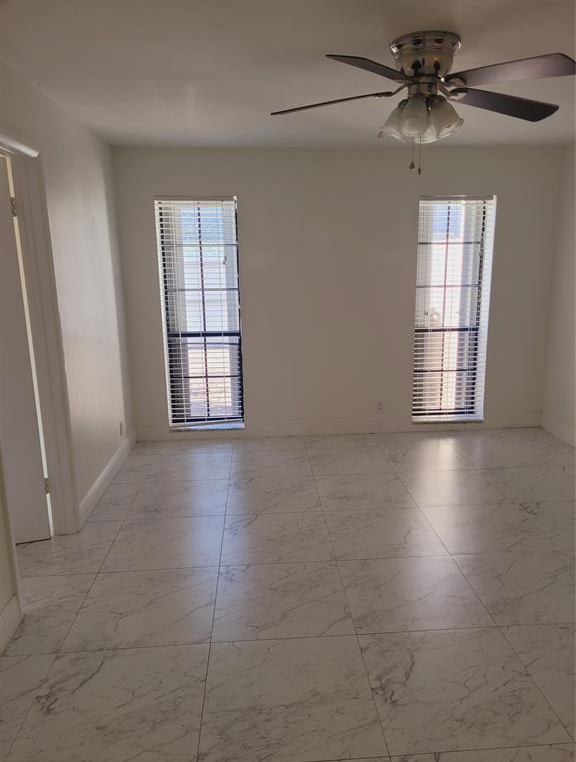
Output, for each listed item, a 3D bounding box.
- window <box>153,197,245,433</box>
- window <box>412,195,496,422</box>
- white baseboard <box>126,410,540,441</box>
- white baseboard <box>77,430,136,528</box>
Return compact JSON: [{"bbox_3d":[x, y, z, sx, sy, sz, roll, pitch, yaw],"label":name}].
[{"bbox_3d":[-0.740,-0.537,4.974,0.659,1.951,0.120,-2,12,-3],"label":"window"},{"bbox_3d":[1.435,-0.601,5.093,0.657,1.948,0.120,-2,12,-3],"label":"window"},{"bbox_3d":[0.495,0.405,5.195,3.674,0.145,0.020,-2,12,-3],"label":"white baseboard"},{"bbox_3d":[-1.297,0.641,4.255,0.020,0.145,1.702,-2,12,-3],"label":"white baseboard"}]

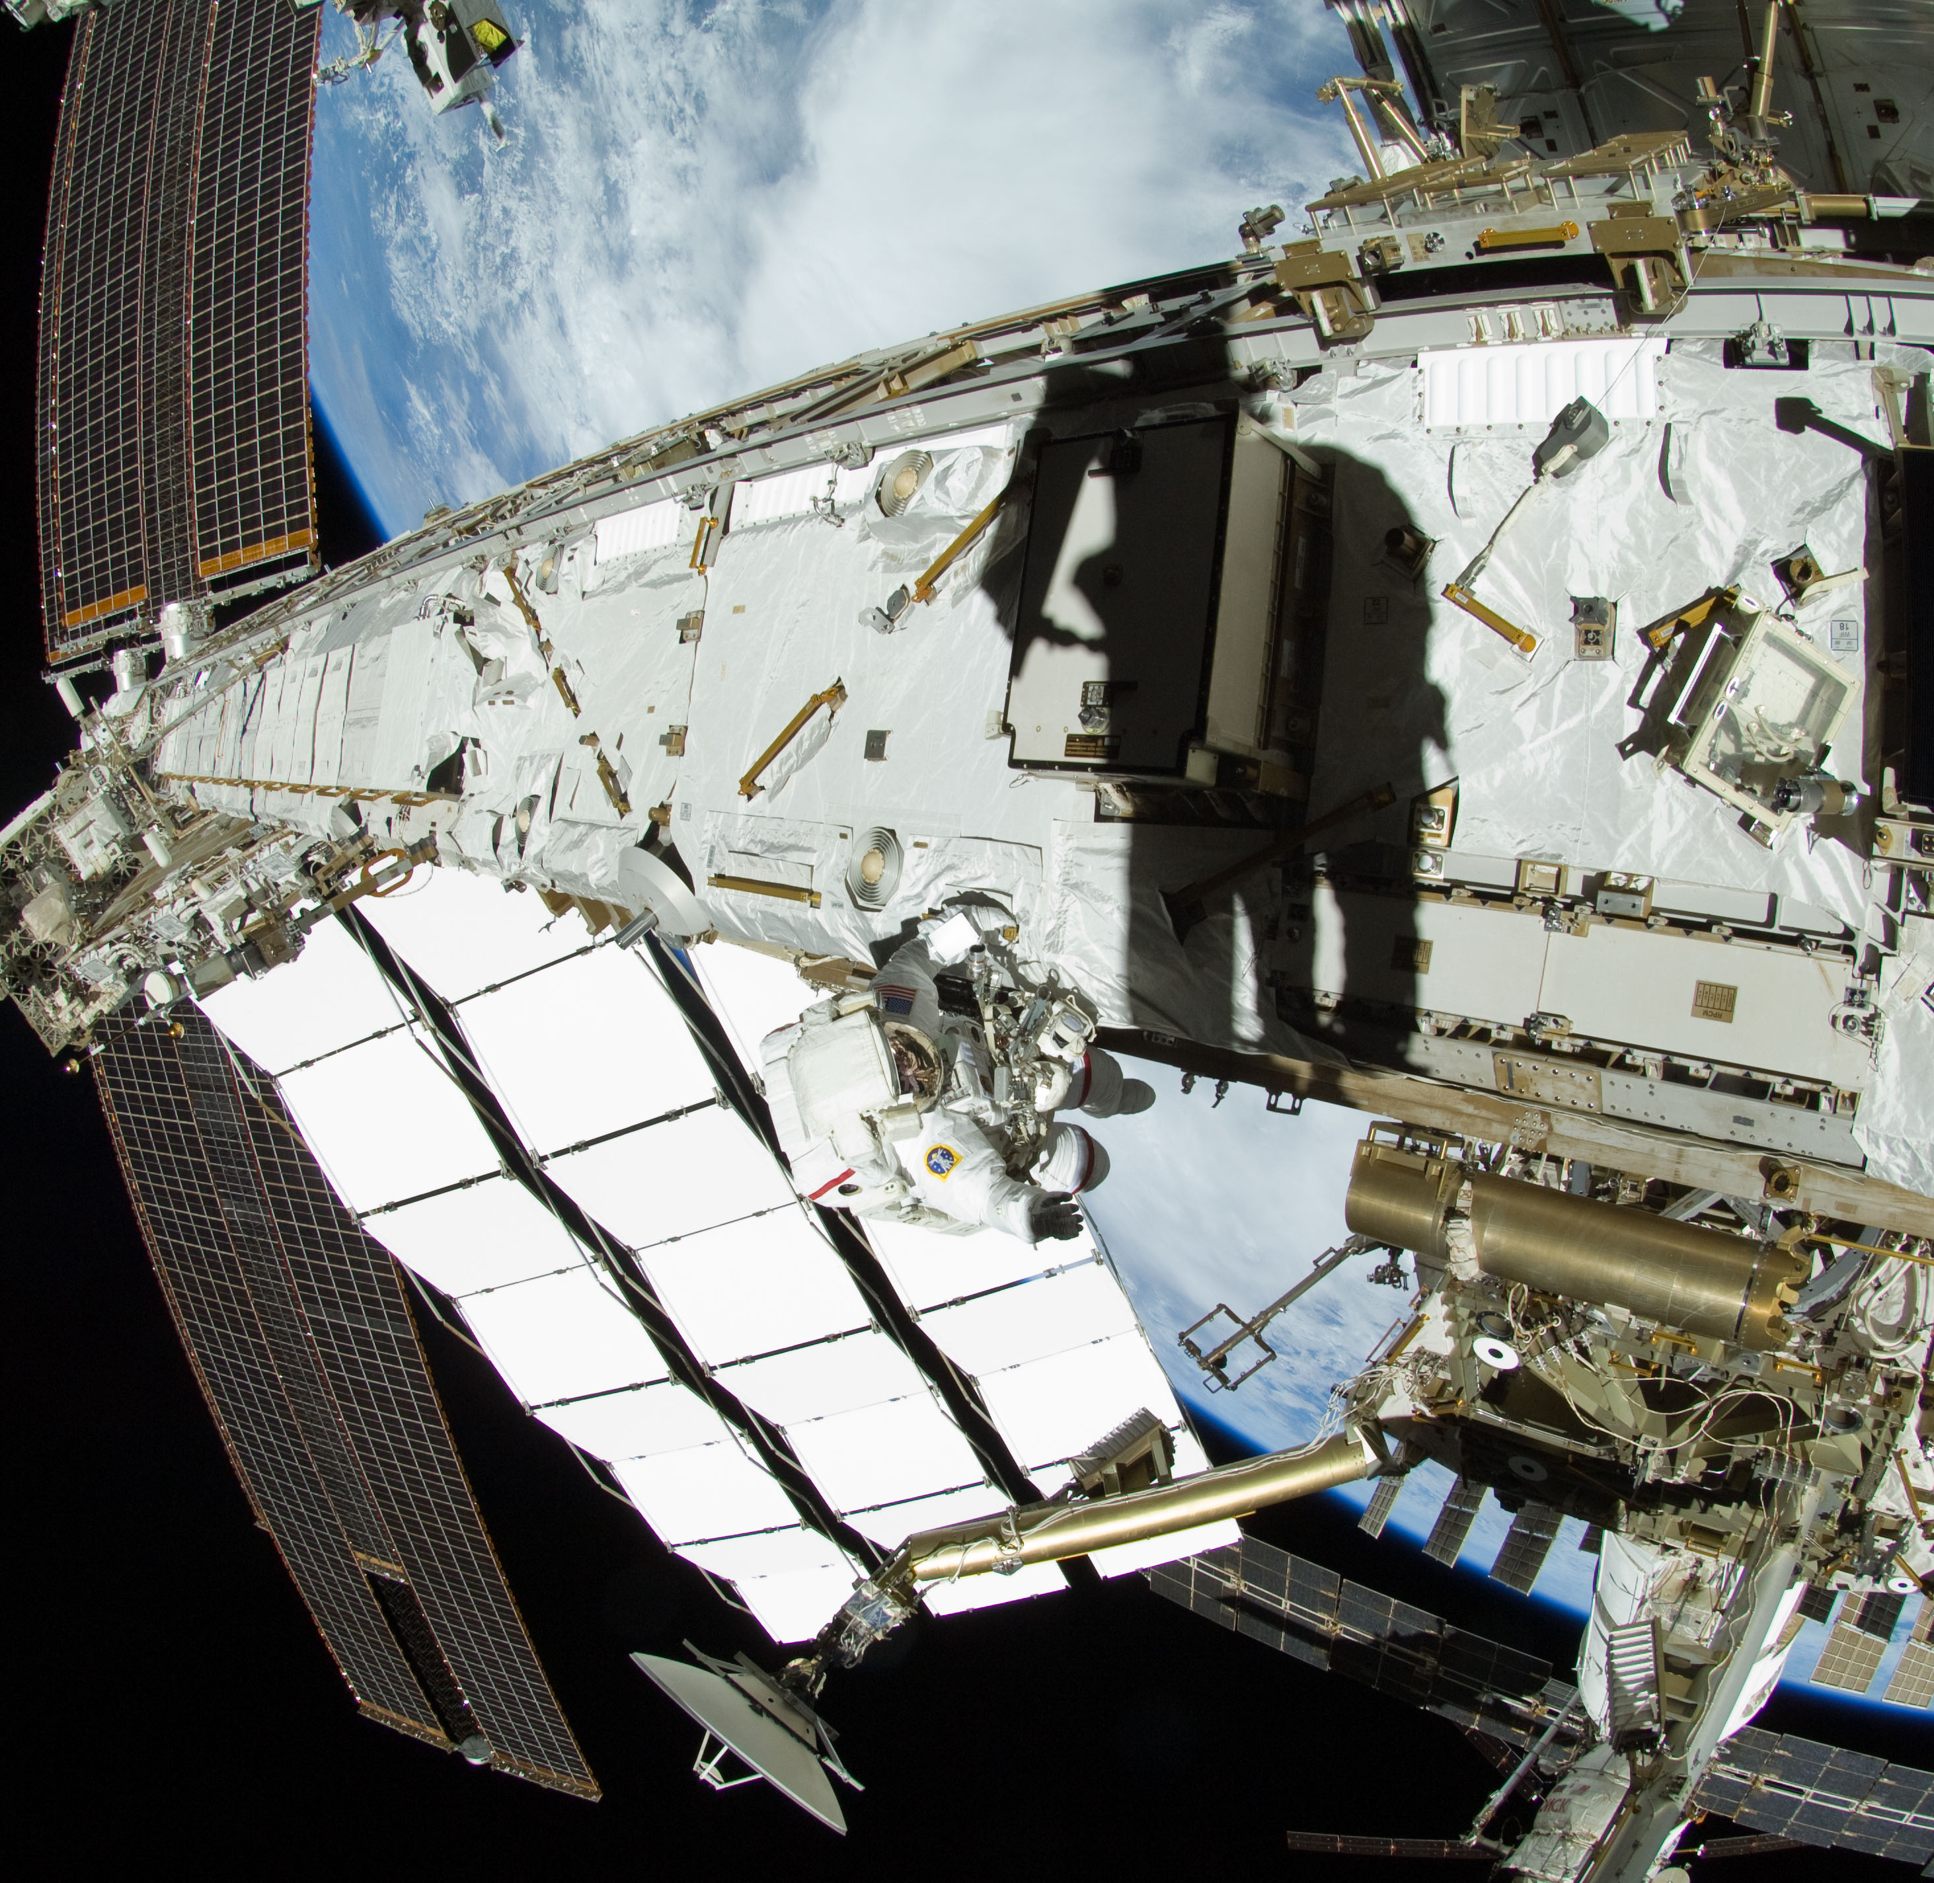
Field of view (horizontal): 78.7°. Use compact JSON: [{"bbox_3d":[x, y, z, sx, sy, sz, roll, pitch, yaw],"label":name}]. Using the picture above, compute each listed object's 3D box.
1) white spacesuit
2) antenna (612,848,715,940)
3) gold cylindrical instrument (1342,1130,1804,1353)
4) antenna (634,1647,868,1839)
[{"bbox_3d":[0.060,0.455,4.120,0.950,1.400,1.050,-7,94,31],"label":"white spacesuit"},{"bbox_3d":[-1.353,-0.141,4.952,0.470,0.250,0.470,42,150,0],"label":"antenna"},{"bbox_3d":[2.973,1.503,5.939,1.980,0.510,0.510,11,172,38],"label":"gold cylindrical instrument"},{"bbox_3d":[-1.450,5.187,7.701,1.770,0.620,1.770,32,149,11],"label":"antenna"}]

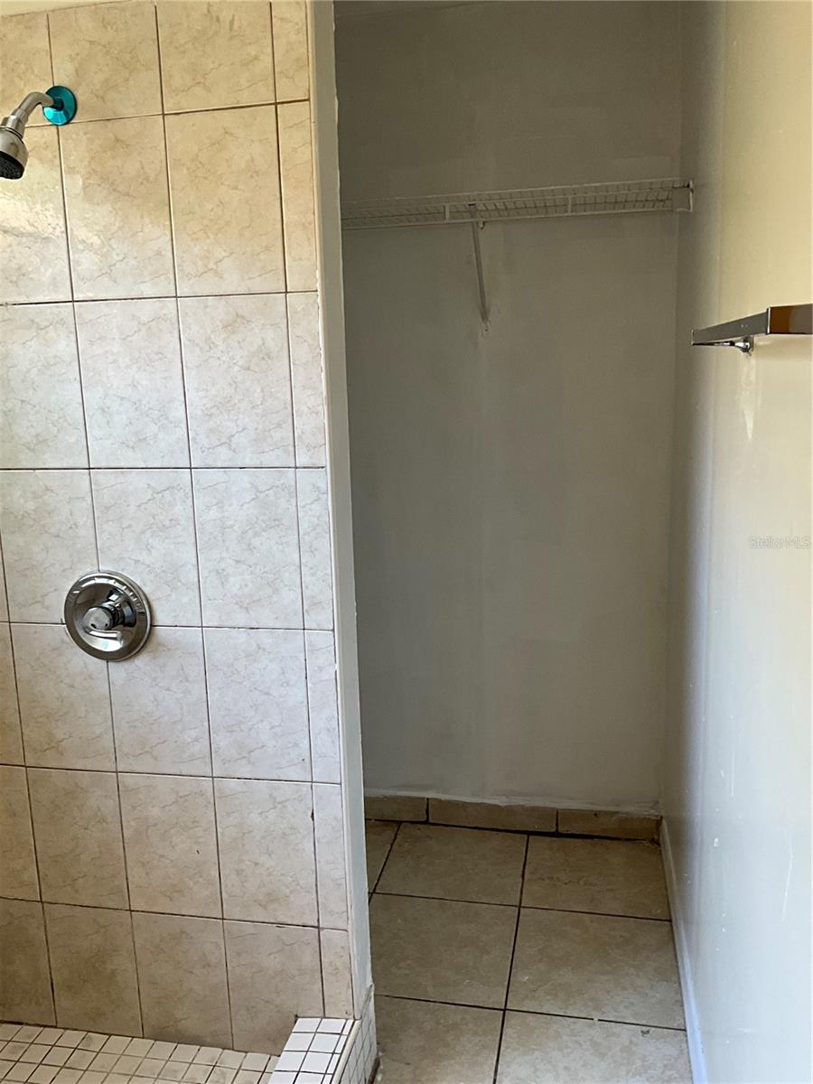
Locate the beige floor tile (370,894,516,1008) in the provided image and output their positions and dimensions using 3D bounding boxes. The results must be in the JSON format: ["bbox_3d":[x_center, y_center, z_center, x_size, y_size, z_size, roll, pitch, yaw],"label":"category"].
[{"bbox_3d":[0.068,1.049,2.348,0.411,0.010,0.411,1,11,12],"label":"beige floor tile"}]

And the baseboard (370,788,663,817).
[{"bbox_3d":[0.320,0.881,2.912,0.945,0.086,0.012,1,11,12],"label":"baseboard"}]

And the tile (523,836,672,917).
[{"bbox_3d":[0.551,0.975,2.663,0.399,0.010,0.407,1,11,12],"label":"tile"}]

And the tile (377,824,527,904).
[{"bbox_3d":[0.150,0.971,2.745,0.411,0.010,0.407,1,11,12],"label":"tile"}]

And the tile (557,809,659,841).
[{"bbox_3d":[0.632,0.884,2.848,0.310,0.086,0.012,1,11,12],"label":"tile"}]

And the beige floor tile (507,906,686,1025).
[{"bbox_3d":[0.469,1.053,2.266,0.399,0.010,0.411,1,11,12],"label":"beige floor tile"}]

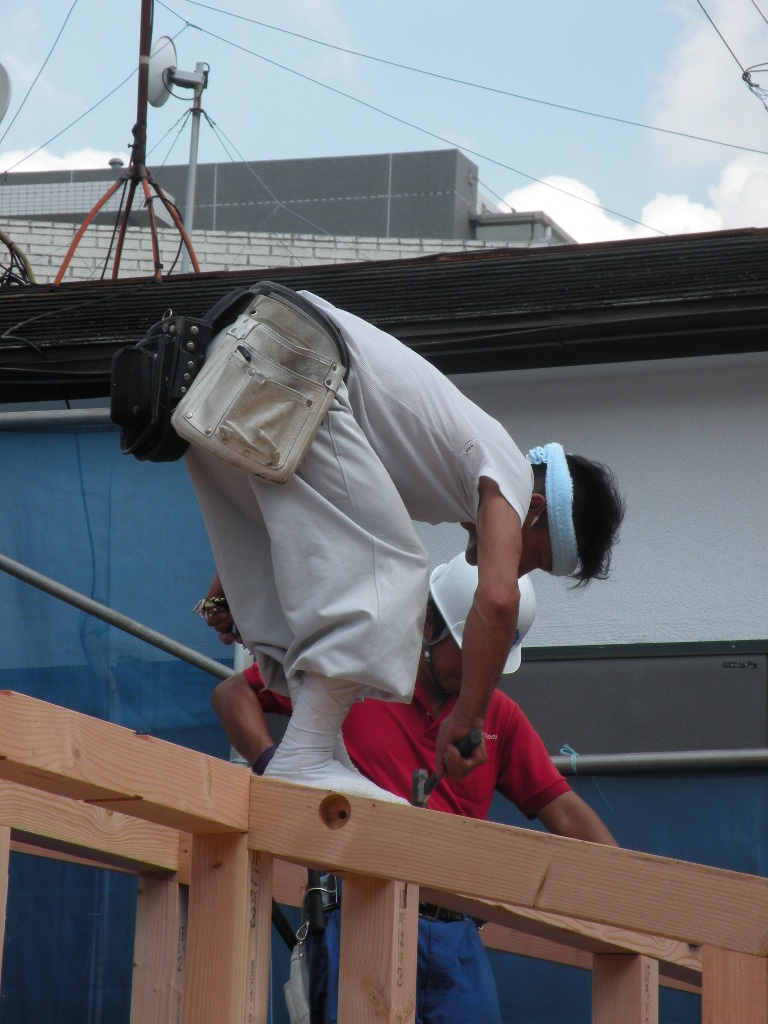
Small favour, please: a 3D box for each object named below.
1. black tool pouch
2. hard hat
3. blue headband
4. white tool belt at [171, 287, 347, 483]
[{"bbox_3d":[-0.348,-0.219,7.650,0.130,0.260,0.175,15,-8,-40],"label":"black tool pouch"},{"bbox_3d":[0.175,0.180,8.150,0.155,0.280,0.215,-35,-37,4],"label":"hard hat"},{"bbox_3d":[0.280,-0.004,7.540,0.065,0.220,0.180,-6,3,3],"label":"blue headband"},{"bbox_3d":[-0.207,-0.212,7.520,0.220,0.295,0.110,28,-5,13],"label":"white tool belt"}]

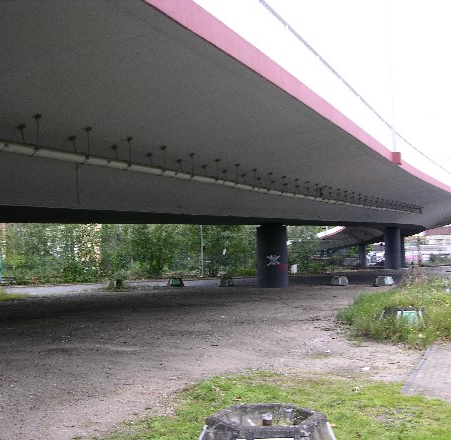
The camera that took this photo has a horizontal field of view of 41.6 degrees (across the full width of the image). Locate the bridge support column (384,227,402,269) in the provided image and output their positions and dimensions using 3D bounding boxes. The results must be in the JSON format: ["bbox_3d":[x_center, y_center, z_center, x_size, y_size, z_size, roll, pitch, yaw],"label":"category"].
[{"bbox_3d":[14.422,2.398,51.000,1.340,3.500,1.340,-1,-3,0],"label":"bridge support column"}]

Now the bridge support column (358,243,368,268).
[{"bbox_3d":[23.919,6.214,103.000,1.340,4.200,1.340,-1,-3,0],"label":"bridge support column"}]

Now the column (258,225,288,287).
[{"bbox_3d":[2.453,1.922,31.401,1.609,3.254,1.609,-2,-4,4],"label":"column"}]

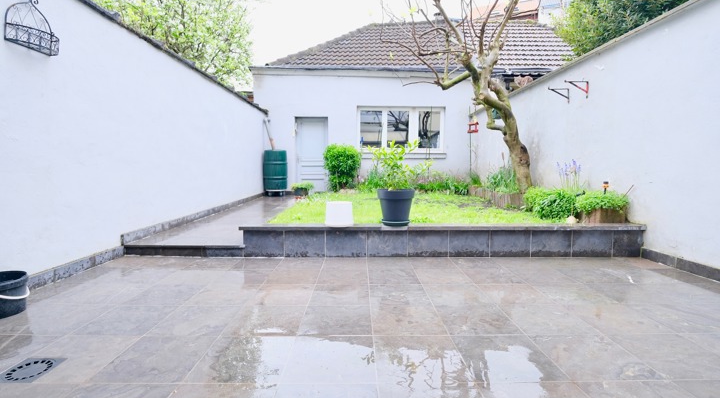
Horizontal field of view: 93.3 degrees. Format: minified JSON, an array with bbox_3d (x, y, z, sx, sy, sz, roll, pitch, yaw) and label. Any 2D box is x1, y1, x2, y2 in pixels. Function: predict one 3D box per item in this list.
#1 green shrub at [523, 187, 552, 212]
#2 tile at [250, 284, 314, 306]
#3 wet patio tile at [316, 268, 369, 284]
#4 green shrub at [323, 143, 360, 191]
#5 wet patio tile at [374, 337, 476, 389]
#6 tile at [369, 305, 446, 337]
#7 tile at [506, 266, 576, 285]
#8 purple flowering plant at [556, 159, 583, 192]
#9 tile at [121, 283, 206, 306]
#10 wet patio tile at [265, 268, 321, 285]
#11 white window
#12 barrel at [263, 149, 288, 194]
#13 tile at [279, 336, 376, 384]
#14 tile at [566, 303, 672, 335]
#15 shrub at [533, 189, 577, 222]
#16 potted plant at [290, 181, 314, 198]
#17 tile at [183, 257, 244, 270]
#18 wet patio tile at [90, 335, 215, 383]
[{"bbox_3d":[2.760,-0.004,5.227,0.470,0.347,0.400,0,5,0],"label":"green shrub"},{"bbox_3d":[-0.601,0.757,2.674,0.454,0.015,0.443,0,5,0],"label":"tile"},{"bbox_3d":[-0.150,0.711,3.059,0.447,0.020,0.440,0,6,0],"label":"wet patio tile"},{"bbox_3d":[-0.472,-0.809,8.922,0.971,1.254,0.971,0,5,0],"label":"green shrub"},{"bbox_3d":[0.307,0.837,1.793,0.454,0.015,0.443,0,5,0],"label":"wet patio tile"},{"bbox_3d":[0.305,0.794,2.210,0.447,0.020,0.440,0,6,0],"label":"tile"},{"bbox_3d":[1.651,0.716,3.106,0.450,0.020,0.450,0,5,0],"label":"tile"},{"bbox_3d":[2.856,-0.296,4.635,0.290,0.484,0.250,0,6,0],"label":"purple flowering plant"},{"bbox_3d":[-1.497,0.755,2.625,0.447,0.020,0.440,0,6,0],"label":"tile"},{"bbox_3d":[-0.600,0.712,3.056,0.447,0.020,0.440,0,6,0],"label":"wet patio tile"},{"bbox_3d":[1.146,-1.888,9.388,2.362,1.226,0.100,0,5,0],"label":"white window"},{"bbox_3d":[-2.270,-0.704,9.080,0.641,1.172,0.641,0,5,0],"label":"barrel"},{"bbox_3d":[-0.147,0.837,1.793,0.454,0.015,0.443,0,5,0],"label":"tile"},{"bbox_3d":[1.655,0.791,2.218,0.447,0.020,0.440,0,6,0],"label":"tile"},{"bbox_3d":[2.465,0.066,4.296,0.480,0.372,0.400,0,5,0],"label":"shrub"},{"bbox_3d":[-1.508,-0.264,8.913,0.616,0.373,0.450,0,5,0],"label":"potted plant"},{"bbox_3d":[-1.509,0.677,3.555,0.454,0.015,0.443,0,5,0],"label":"tile"},{"bbox_3d":[-1.054,0.838,1.792,0.454,0.015,0.443,0,5,0],"label":"wet patio tile"}]

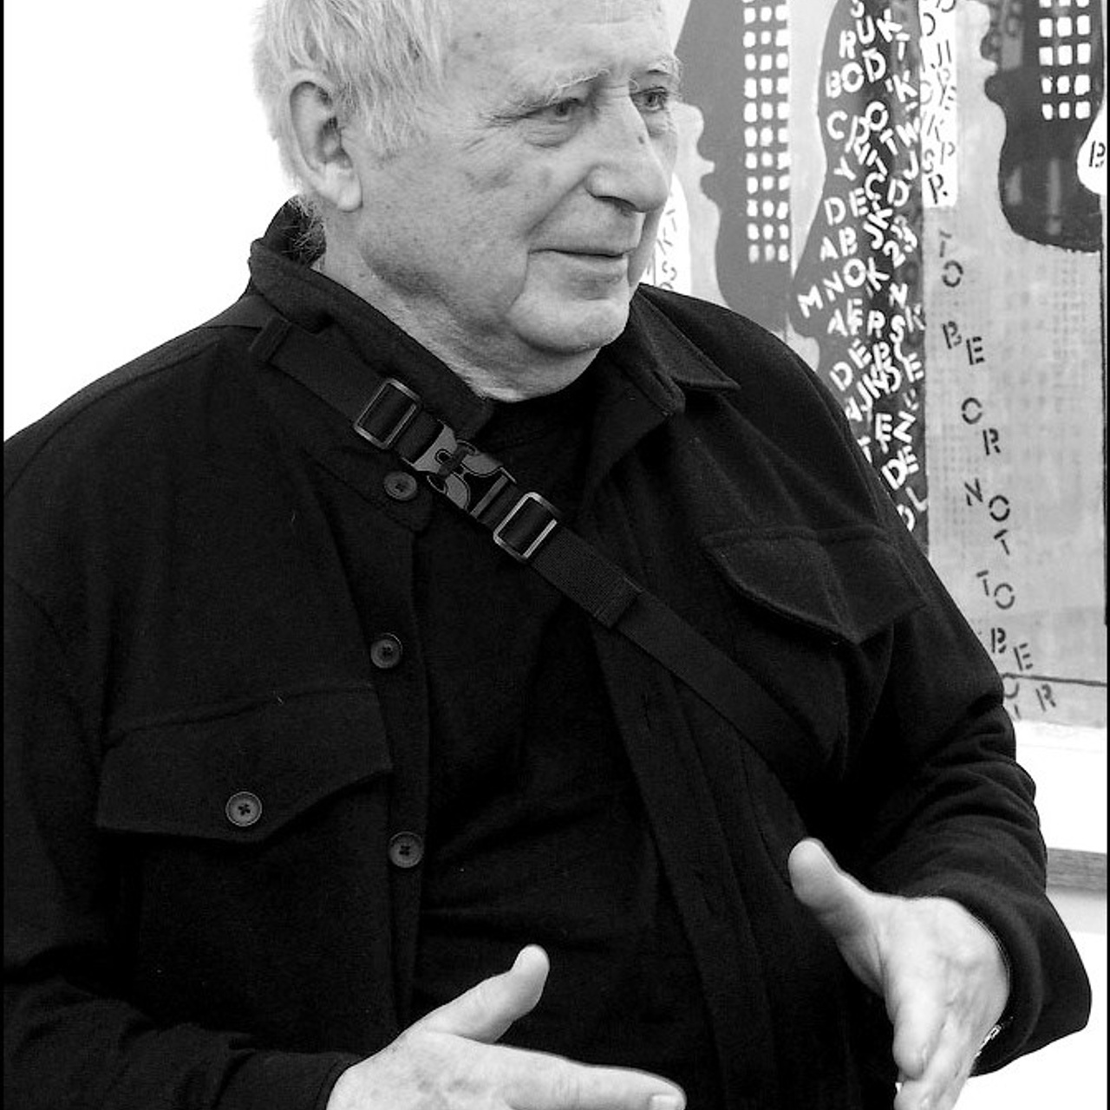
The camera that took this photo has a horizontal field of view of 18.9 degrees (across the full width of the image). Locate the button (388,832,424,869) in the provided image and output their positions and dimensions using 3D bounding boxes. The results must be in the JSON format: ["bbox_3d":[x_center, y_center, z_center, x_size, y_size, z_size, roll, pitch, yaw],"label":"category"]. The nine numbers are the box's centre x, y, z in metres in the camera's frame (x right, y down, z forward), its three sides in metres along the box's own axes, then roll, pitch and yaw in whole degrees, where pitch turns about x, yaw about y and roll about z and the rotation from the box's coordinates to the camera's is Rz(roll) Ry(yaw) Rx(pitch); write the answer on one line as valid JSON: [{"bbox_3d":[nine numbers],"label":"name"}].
[{"bbox_3d":[-0.077,0.153,1.725,0.019,0.019,0.004,-1,-3,-14],"label":"button"}]

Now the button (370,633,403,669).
[{"bbox_3d":[-0.087,0.050,1.735,0.019,0.019,0.004,-2,3,-25],"label":"button"}]

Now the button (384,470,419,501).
[{"bbox_3d":[-0.081,-0.036,1.745,0.019,0.019,0.004,-2,-31,-21],"label":"button"}]

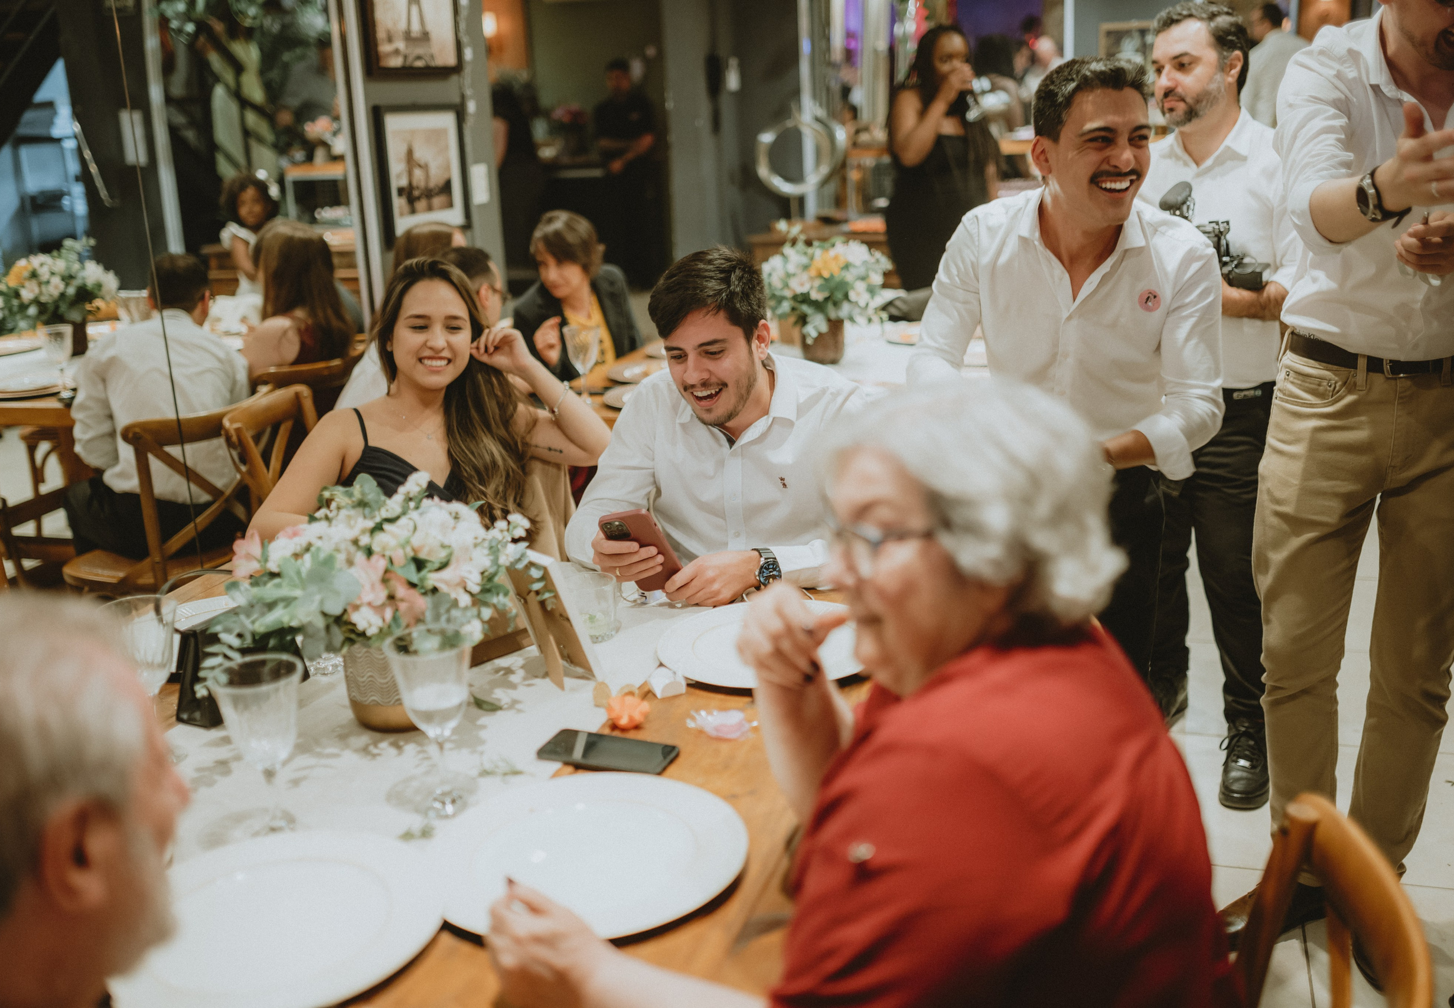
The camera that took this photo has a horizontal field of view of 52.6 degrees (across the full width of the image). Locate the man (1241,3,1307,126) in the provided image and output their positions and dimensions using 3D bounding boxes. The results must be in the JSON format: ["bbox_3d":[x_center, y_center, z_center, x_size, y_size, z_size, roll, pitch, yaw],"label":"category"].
[{"bbox_3d":[2.408,-1.329,6.666,0.420,1.760,0.500,4,17,23],"label":"man"}]

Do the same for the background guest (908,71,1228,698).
[{"bbox_3d":[0.592,0.025,2.491,0.520,1.510,0.500,1,16,14],"label":"background guest"}]

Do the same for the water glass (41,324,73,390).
[{"bbox_3d":[-1.912,-0.410,4.218,0.093,0.183,0.093,-3,15,0],"label":"water glass"}]

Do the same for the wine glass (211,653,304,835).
[{"bbox_3d":[-0.476,0.250,1.514,0.091,0.168,0.091,-3,15,0],"label":"wine glass"}]

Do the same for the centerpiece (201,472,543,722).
[{"bbox_3d":[-0.410,0.118,1.757,0.380,0.290,0.360,-3,15,0],"label":"centerpiece"}]

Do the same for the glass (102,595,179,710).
[{"bbox_3d":[-0.692,0.213,1.750,0.092,0.183,0.092,-3,15,0],"label":"glass"}]

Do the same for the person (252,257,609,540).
[{"bbox_3d":[-0.440,0.211,2.507,0.580,1.240,0.720,-1,15,8],"label":"person"}]

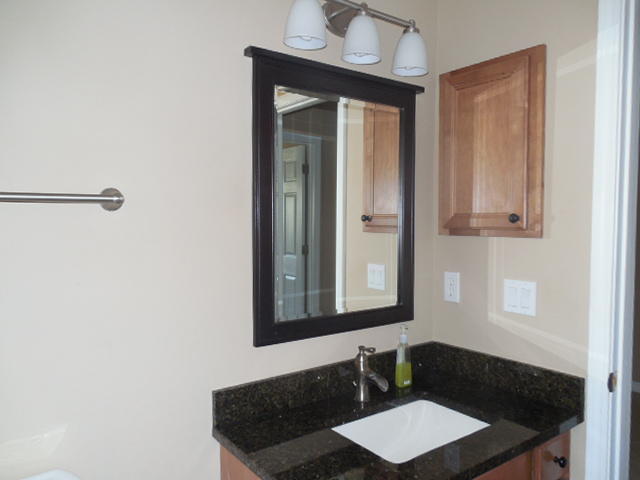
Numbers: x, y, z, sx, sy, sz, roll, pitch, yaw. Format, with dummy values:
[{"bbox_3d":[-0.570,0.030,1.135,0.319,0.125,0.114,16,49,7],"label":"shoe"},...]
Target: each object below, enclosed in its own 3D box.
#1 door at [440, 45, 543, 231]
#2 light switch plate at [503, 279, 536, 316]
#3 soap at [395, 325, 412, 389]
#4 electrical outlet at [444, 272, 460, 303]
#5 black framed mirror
[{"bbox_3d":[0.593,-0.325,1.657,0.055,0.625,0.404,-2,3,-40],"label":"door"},{"bbox_3d":[0.689,0.200,1.599,0.010,0.115,0.115,-2,3,-40],"label":"light switch plate"},{"bbox_3d":[0.303,0.418,1.665,0.052,0.215,0.048,-2,3,-37],"label":"soap"},{"bbox_3d":[0.515,0.187,1.808,0.010,0.115,0.071,-2,3,-40],"label":"electrical outlet"},{"bbox_3d":[0.087,-0.124,1.573,0.718,0.884,0.048,-2,3,-35],"label":"black framed mirror"}]

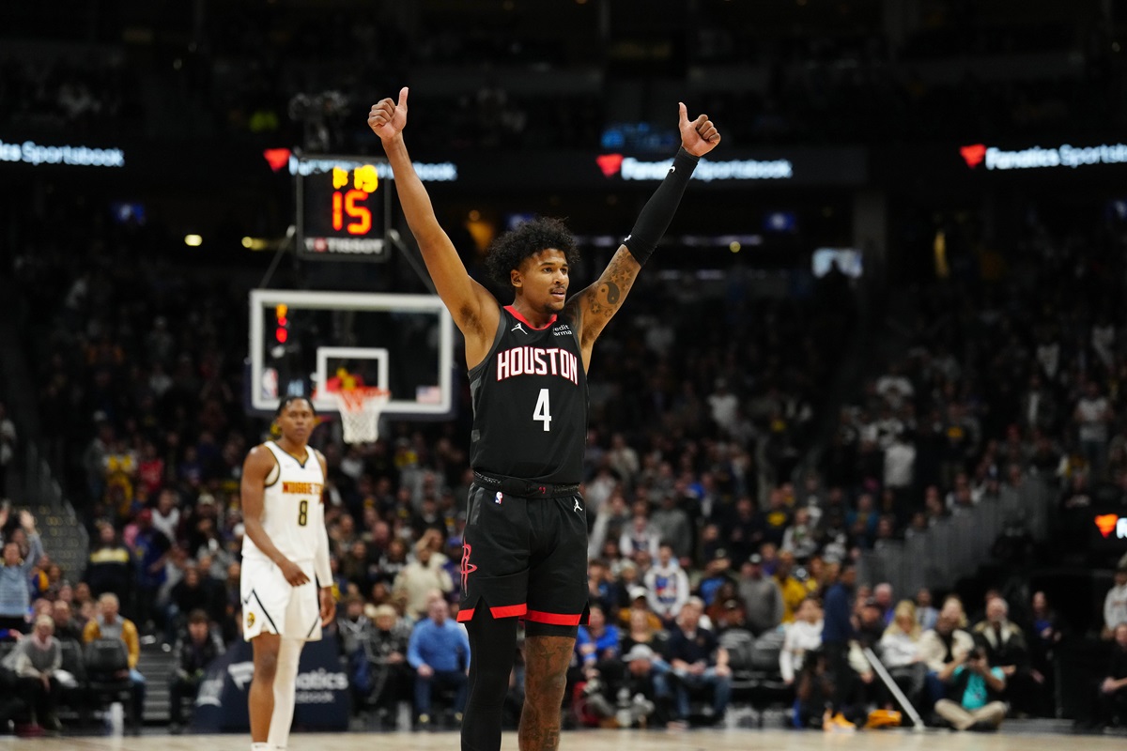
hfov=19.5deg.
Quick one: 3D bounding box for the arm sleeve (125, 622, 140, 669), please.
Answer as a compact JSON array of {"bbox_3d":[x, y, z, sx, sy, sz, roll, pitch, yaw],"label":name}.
[{"bbox_3d":[-4.438,2.786,33.800,0.150,0.460,0.210,1,-5,-12],"label":"arm sleeve"}]

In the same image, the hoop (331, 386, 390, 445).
[{"bbox_3d":[-1.806,0.355,29.200,0.500,0.500,0.550,0,-5,0],"label":"hoop"}]

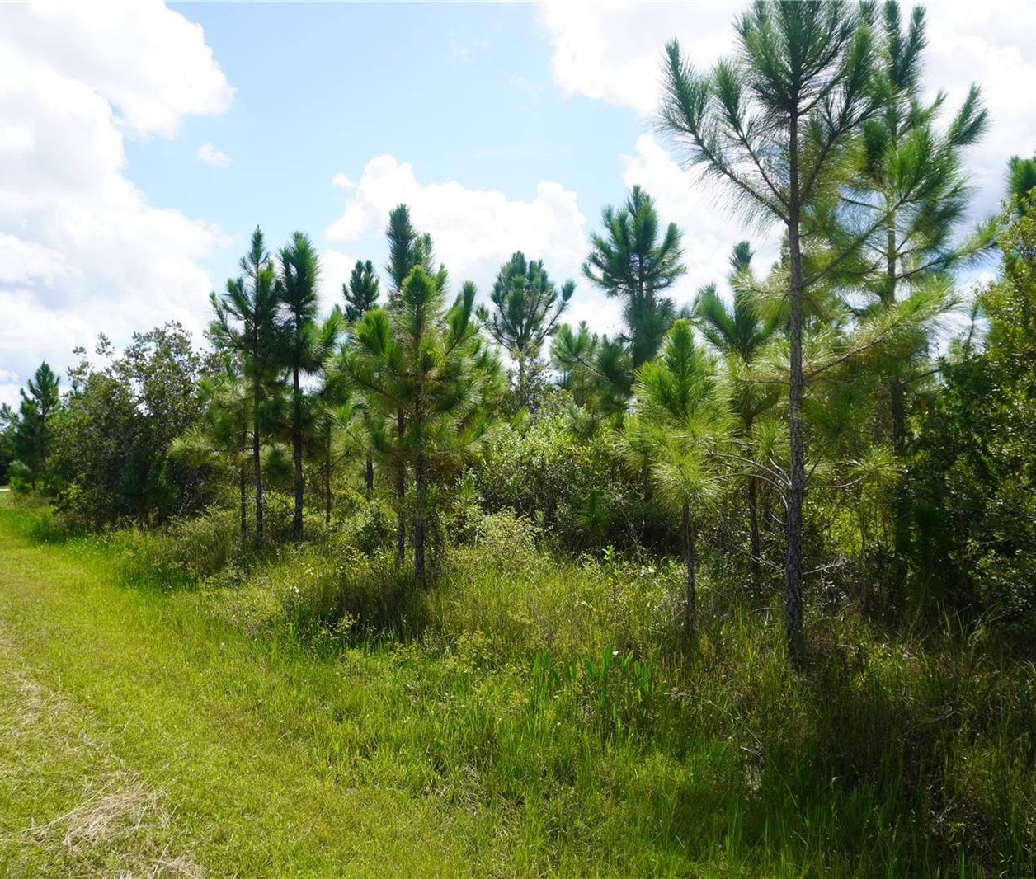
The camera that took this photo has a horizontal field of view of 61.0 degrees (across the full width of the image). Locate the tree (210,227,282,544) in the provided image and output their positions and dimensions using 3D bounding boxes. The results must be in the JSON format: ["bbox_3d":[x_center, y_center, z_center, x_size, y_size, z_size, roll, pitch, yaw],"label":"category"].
[{"bbox_3d":[-5.130,-0.990,16.600,1.370,6.050,1.370,0,-2,0],"label":"tree"}]

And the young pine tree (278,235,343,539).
[{"bbox_3d":[-4.100,-1.020,17.200,1.250,6.050,1.250,0,-2,0],"label":"young pine tree"}]

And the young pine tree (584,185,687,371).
[{"bbox_3d":[2.010,-1.170,15.000,1.750,6.300,1.750,0,-2,0],"label":"young pine tree"}]

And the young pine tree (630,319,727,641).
[{"bbox_3d":[1.385,0.383,7.600,0.860,2.860,0.860,0,-2,0],"label":"young pine tree"}]

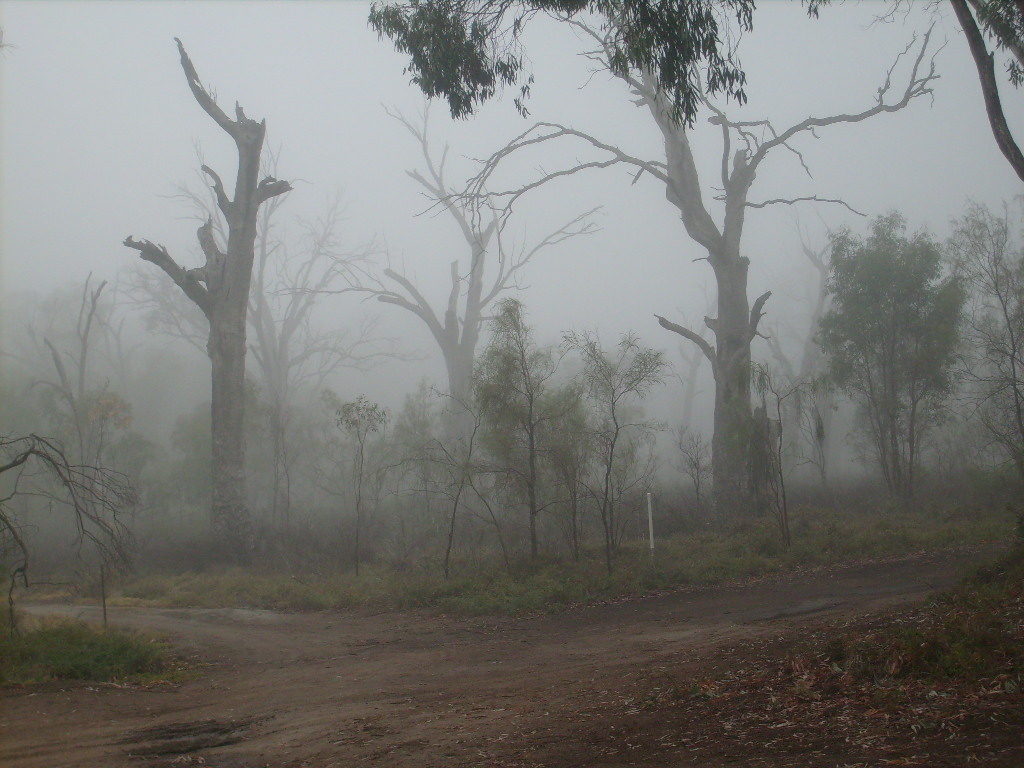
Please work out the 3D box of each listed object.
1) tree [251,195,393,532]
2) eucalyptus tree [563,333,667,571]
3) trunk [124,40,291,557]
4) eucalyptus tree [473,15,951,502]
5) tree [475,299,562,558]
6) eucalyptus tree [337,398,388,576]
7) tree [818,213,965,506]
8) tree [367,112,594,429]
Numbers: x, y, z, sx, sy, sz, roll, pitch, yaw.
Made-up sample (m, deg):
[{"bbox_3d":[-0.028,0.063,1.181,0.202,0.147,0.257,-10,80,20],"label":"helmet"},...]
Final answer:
[{"bbox_3d":[-7.940,-1.217,72.000,6.180,13.810,5.570,0,-2,0],"label":"tree"},{"bbox_3d":[1.463,0.961,25.500,1.440,3.430,1.370,0,-2,0],"label":"eucalyptus tree"},{"bbox_3d":[-6.391,-1.811,38.000,3.540,10.890,2.650,0,-2,0],"label":"trunk"},{"bbox_3d":[4.572,-2.914,44.000,11.660,12.290,7.580,0,-2,0],"label":"eucalyptus tree"},{"bbox_3d":[0.103,0.703,28.500,1.390,4.110,1.320,0,-2,0],"label":"tree"},{"bbox_3d":[-2.071,1.427,25.000,0.720,2.510,0.680,0,-2,0],"label":"eucalyptus tree"},{"bbox_3d":[8.833,-0.547,42.000,3.400,6.890,3.230,0,-2,0],"label":"tree"},{"bbox_3d":[-1.319,-3.109,68.000,8.930,14.700,7.140,0,-2,0],"label":"tree"}]

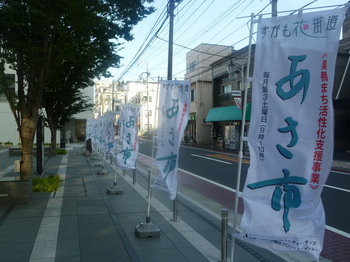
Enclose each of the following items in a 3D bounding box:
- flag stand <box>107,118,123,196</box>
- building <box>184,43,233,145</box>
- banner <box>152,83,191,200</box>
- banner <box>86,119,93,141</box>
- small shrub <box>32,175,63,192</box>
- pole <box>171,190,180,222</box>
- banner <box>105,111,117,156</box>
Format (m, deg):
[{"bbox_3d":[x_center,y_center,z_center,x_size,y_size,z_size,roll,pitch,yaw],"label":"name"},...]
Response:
[{"bbox_3d":[-1.640,0.530,8.150,0.420,2.380,0.420,2,0,-19],"label":"flag stand"},{"bbox_3d":[3.650,-3.600,31.300,4.100,10.100,4.100,2,0,-19],"label":"building"},{"bbox_3d":[-0.057,0.146,4.750,0.560,1.840,0.170,3,-1,24],"label":"banner"},{"bbox_3d":[-6.500,0.070,22.300,0.560,1.750,0.150,3,-1,28],"label":"banner"},{"bbox_3d":[-3.500,1.420,8.100,0.780,0.340,0.800,2,0,-19],"label":"small shrub"},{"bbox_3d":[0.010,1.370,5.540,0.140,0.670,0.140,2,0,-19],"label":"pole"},{"bbox_3d":[-2.510,0.100,11.400,0.570,1.790,0.160,3,-1,30],"label":"banner"}]

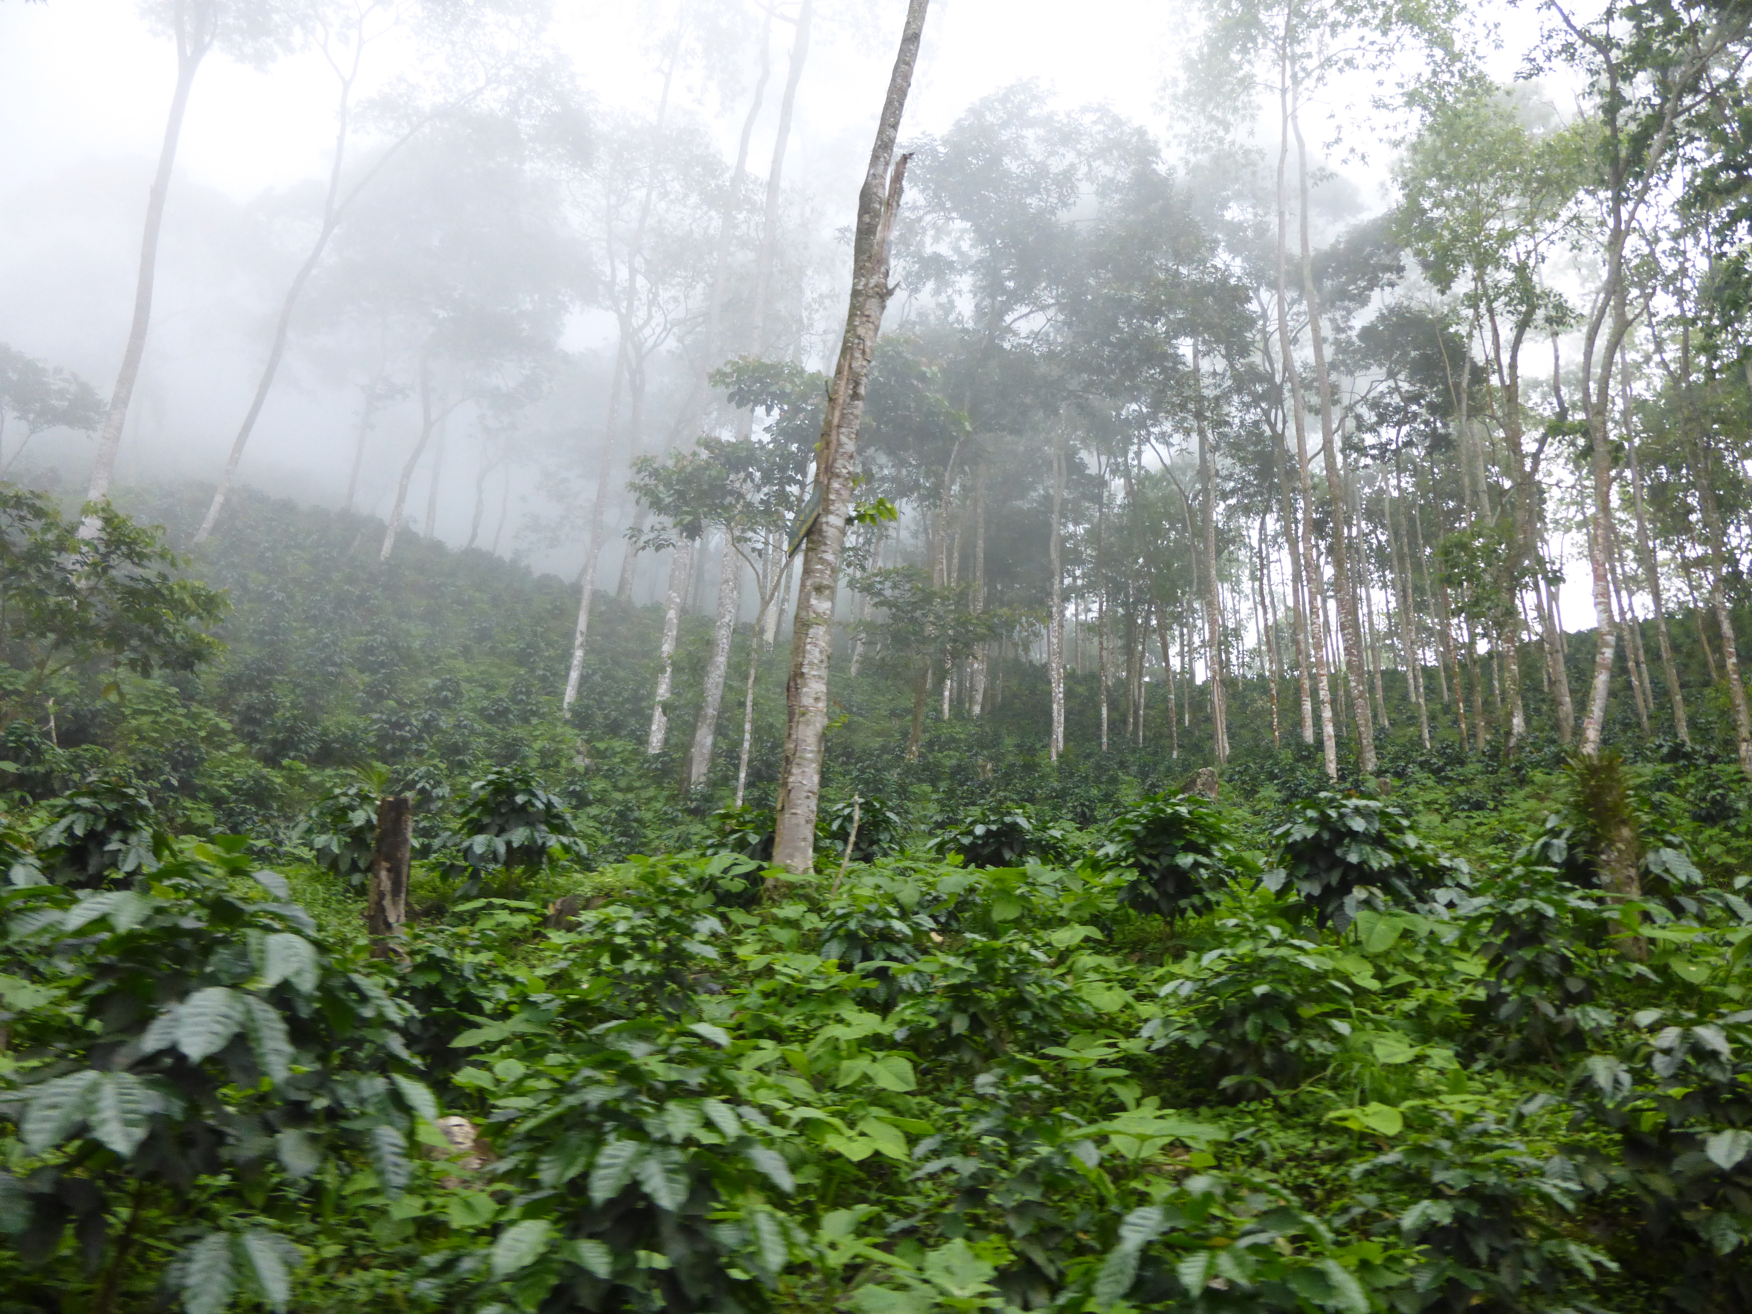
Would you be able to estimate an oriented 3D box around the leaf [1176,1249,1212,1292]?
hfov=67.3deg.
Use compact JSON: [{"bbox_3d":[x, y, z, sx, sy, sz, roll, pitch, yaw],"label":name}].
[{"bbox_3d":[0.544,1.048,2.250,0.061,0.073,0.050,1,-10,0],"label":"leaf"}]

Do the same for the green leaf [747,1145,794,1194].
[{"bbox_3d":[-0.210,1.011,2.600,0.135,0.030,0.055,35,34,28],"label":"green leaf"}]

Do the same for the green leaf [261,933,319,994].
[{"bbox_3d":[-1.024,0.536,2.300,0.085,0.120,0.035,-10,-40,-45],"label":"green leaf"}]

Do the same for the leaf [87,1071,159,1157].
[{"bbox_3d":[-1.201,0.730,2.100,0.100,0.150,0.035,-3,-39,-41],"label":"leaf"}]

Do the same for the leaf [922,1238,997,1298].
[{"bbox_3d":[0.165,1.208,2.600,0.149,0.119,0.110,1,-10,0],"label":"leaf"}]

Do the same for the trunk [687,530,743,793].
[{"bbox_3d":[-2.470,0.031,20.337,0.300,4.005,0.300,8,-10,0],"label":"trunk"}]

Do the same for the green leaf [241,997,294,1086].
[{"bbox_3d":[-1.040,0.654,2.250,0.089,0.150,0.070,1,-10,0],"label":"green leaf"}]

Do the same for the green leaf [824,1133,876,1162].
[{"bbox_3d":[-0.058,1.119,3.000,0.110,0.030,0.110,-1,18,-7],"label":"green leaf"}]

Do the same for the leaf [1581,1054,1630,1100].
[{"bbox_3d":[1.774,1.022,3.200,0.100,0.125,0.035,-8,-41,11],"label":"leaf"}]

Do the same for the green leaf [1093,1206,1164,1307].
[{"bbox_3d":[0.403,0.957,2.100,0.114,0.160,0.090,1,-10,0],"label":"green leaf"}]

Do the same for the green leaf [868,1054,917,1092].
[{"bbox_3d":[0.042,1.109,3.500,0.130,0.030,0.105,30,34,34],"label":"green leaf"}]

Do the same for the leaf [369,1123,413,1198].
[{"bbox_3d":[-0.887,0.920,2.400,0.080,0.135,0.060,1,-10,0],"label":"leaf"}]

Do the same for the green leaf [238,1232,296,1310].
[{"bbox_3d":[-0.996,1.002,2.150,0.094,0.132,0.070,1,-10,0],"label":"green leaf"}]

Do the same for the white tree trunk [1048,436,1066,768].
[{"bbox_3d":[3.535,-1.237,25.548,0.280,6.444,0.280,2,-10,0],"label":"white tree trunk"}]

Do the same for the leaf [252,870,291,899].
[{"bbox_3d":[-1.194,0.449,2.600,0.076,0.057,0.080,1,-10,0],"label":"leaf"}]

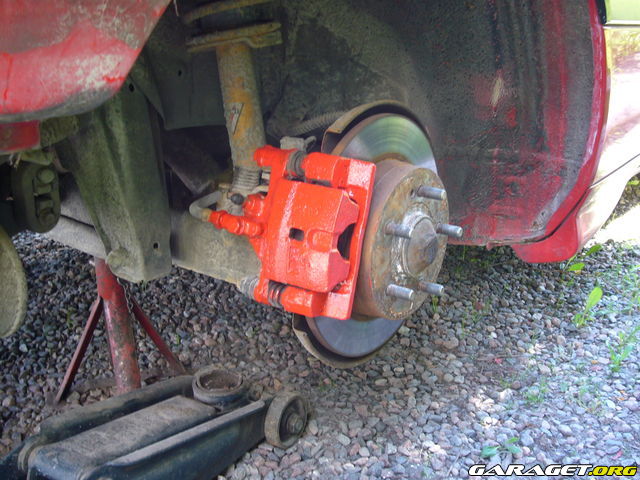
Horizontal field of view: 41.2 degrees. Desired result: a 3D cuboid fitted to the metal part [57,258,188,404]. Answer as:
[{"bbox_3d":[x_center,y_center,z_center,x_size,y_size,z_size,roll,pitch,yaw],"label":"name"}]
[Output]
[{"bbox_3d":[-0.307,0.136,1.298,0.220,0.310,0.190,-10,22,-18],"label":"metal part"}]

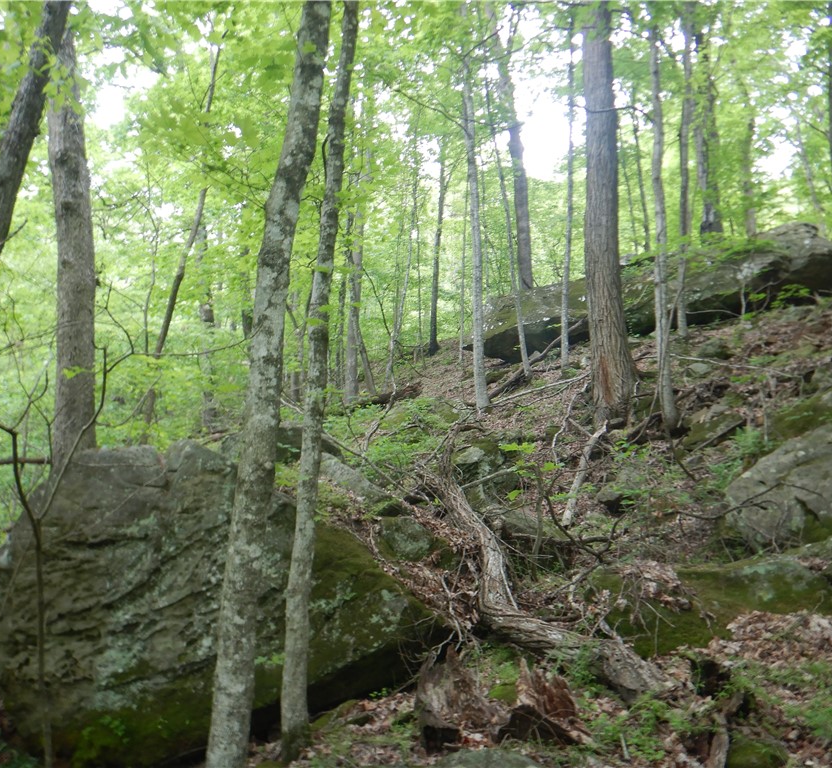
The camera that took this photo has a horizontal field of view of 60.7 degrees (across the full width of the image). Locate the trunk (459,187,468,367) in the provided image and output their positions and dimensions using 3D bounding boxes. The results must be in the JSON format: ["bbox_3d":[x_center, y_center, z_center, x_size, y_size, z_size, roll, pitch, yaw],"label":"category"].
[{"bbox_3d":[0.906,-2.014,13.392,0.090,3.401,0.090,2,-7,4],"label":"trunk"}]

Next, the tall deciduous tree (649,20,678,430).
[{"bbox_3d":[3.164,-2.119,9.104,0.180,5.377,0.180,-2,-7,20],"label":"tall deciduous tree"}]

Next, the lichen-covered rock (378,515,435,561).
[{"bbox_3d":[-0.075,1.371,6.300,0.500,0.360,0.420,0,-6,0],"label":"lichen-covered rock"}]

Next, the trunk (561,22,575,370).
[{"bbox_3d":[2.611,-3.294,12.150,0.130,6.185,0.130,1,-7,12],"label":"trunk"}]

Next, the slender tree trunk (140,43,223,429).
[{"bbox_3d":[-3.898,-2.593,11.885,0.240,6.864,0.240,10,-7,-20],"label":"slender tree trunk"}]

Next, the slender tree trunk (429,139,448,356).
[{"bbox_3d":[0.490,-2.961,15.072,0.200,4.813,0.200,3,-6,1],"label":"slender tree trunk"}]

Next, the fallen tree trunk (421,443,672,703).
[{"bbox_3d":[0.739,1.323,6.507,0.750,0.400,4.427,2,15,-17],"label":"fallen tree trunk"}]

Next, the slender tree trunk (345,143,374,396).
[{"bbox_3d":[-0.972,-1.987,12.463,0.250,4.645,0.250,3,-7,-5],"label":"slender tree trunk"}]

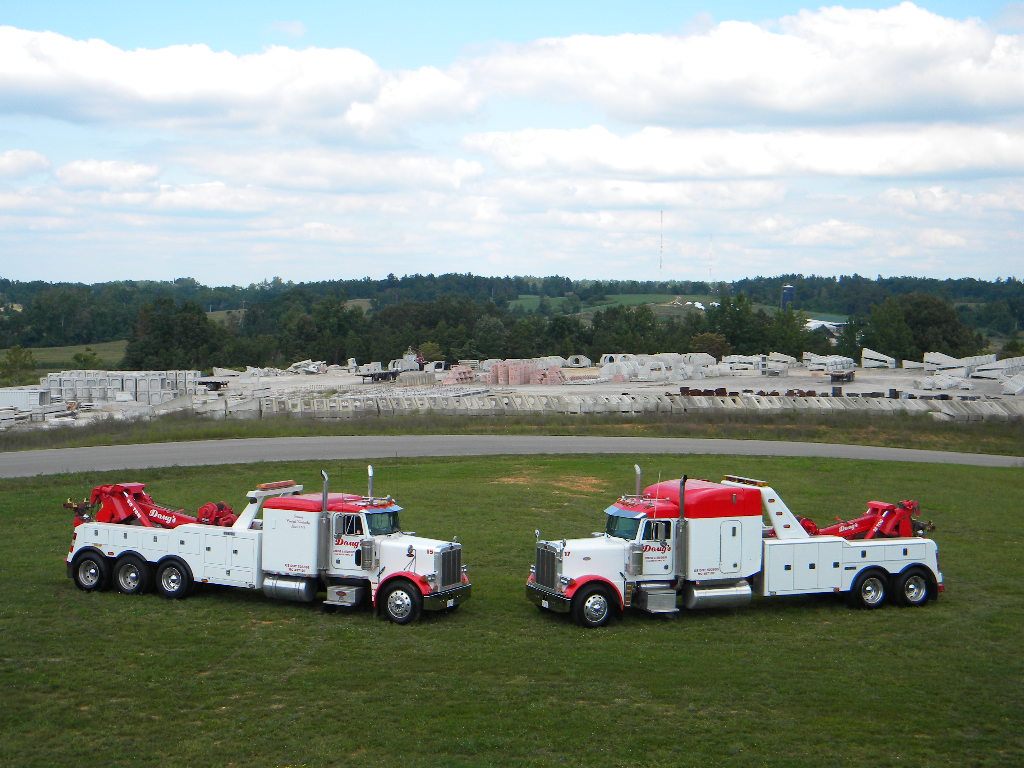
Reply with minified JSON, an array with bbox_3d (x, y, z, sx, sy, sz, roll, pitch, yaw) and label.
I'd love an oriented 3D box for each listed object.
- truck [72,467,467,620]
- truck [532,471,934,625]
[{"bbox_3d":[-6.675,3.761,35.491,11.672,3.447,2.561,1,1,25],"label":"truck"},{"bbox_3d":[6.013,3.886,35.070,11.377,3.526,2.561,1,2,-24],"label":"truck"}]

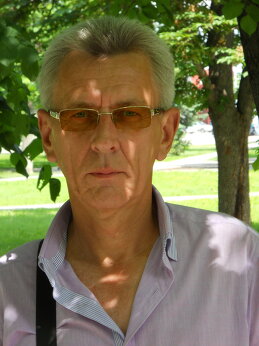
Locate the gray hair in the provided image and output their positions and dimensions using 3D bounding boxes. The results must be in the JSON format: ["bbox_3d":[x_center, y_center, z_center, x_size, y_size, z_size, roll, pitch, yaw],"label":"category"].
[{"bbox_3d":[-0.032,-0.143,1.850,0.185,0.150,0.195,0,2,4],"label":"gray hair"}]

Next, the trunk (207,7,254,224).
[{"bbox_3d":[0.905,-0.200,12.000,0.430,2.600,0.360,0,2,3],"label":"trunk"}]

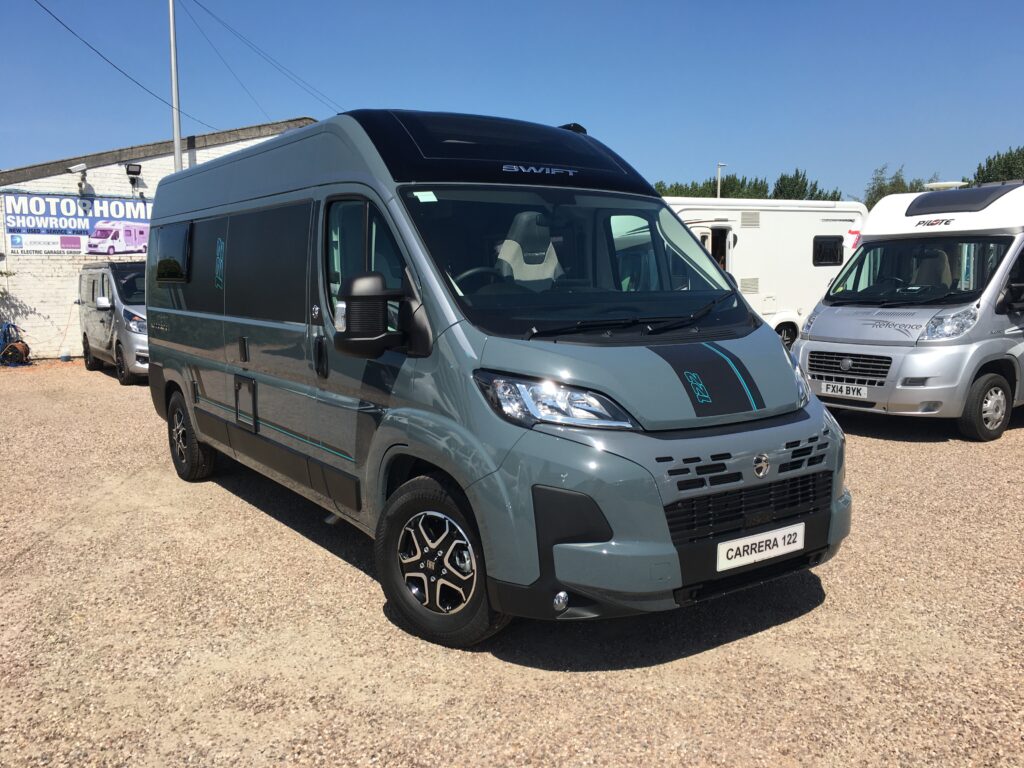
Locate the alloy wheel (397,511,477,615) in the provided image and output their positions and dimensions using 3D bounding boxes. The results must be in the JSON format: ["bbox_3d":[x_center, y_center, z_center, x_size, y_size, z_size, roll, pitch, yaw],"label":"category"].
[{"bbox_3d":[-0.276,0.748,3.672,0.440,0.440,0.160,4,8,38],"label":"alloy wheel"}]

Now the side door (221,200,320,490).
[{"bbox_3d":[-1.431,-0.254,5.060,0.130,1.540,1.370,-5,9,-36],"label":"side door"}]

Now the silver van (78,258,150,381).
[{"bbox_3d":[-6.500,-1.185,15.610,1.960,2.010,5.000,-5,9,-35],"label":"silver van"}]

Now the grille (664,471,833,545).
[{"bbox_3d":[0.975,0.484,3.430,1.020,0.200,0.130,-5,9,-36],"label":"grille"}]

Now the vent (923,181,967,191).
[{"bbox_3d":[5.060,-2.300,9.991,0.400,0.095,0.400,-4,8,-32],"label":"vent"}]

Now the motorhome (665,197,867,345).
[{"bbox_3d":[2.971,-1.774,14.926,7.000,2.800,2.300,-7,10,-33],"label":"motorhome"}]

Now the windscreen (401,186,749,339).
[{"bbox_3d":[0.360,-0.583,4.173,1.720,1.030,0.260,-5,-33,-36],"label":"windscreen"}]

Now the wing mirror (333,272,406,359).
[{"bbox_3d":[-0.586,-0.280,3.559,0.250,0.355,0.180,-4,7,-35],"label":"wing mirror"}]

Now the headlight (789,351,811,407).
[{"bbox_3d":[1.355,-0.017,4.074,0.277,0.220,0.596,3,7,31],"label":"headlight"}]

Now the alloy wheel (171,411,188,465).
[{"bbox_3d":[-2.621,0.418,6.946,0.160,0.440,0.440,-4,7,-35],"label":"alloy wheel"}]

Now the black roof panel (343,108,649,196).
[{"bbox_3d":[-0.078,-1.284,4.704,1.660,0.500,1.050,-5,9,-36],"label":"black roof panel"}]

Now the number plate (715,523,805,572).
[{"bbox_3d":[0.995,0.642,3.398,0.520,0.111,0.015,-4,7,-35],"label":"number plate"}]

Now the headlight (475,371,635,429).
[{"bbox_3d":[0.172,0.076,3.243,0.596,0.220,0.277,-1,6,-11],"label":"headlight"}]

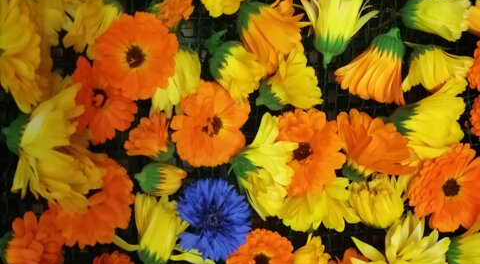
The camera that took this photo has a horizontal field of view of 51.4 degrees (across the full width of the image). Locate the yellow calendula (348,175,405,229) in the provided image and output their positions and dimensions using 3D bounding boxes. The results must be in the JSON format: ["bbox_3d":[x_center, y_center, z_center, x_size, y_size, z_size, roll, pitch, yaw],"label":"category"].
[{"bbox_3d":[0.082,0.042,0.303,0.031,0.028,0.028,-7,126,0],"label":"yellow calendula"}]

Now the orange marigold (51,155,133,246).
[{"bbox_3d":[-0.092,0.041,0.306,0.056,0.026,0.056,0,93,-6],"label":"orange marigold"}]

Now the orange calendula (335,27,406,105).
[{"bbox_3d":[0.077,-0.038,0.300,0.039,0.032,0.041,19,87,0],"label":"orange calendula"}]

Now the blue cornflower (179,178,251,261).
[{"bbox_3d":[-0.015,0.052,0.300,0.047,0.026,0.048,0,90,0],"label":"blue cornflower"}]

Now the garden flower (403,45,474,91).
[{"bbox_3d":[0.119,-0.039,0.305,0.039,0.029,0.029,-24,99,0],"label":"garden flower"}]

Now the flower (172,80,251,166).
[{"bbox_3d":[-0.018,-0.005,0.306,0.049,0.023,0.052,0,90,-3],"label":"flower"}]

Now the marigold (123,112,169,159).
[{"bbox_3d":[-0.058,0.002,0.308,0.027,0.023,0.025,41,90,-18],"label":"marigold"}]

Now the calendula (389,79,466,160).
[{"bbox_3d":[0.114,-0.008,0.307,0.047,0.041,0.043,15,86,-9],"label":"calendula"}]

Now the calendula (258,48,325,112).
[{"bbox_3d":[0.031,-0.033,0.309,0.038,0.037,0.040,-25,86,-3],"label":"calendula"}]

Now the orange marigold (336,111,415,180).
[{"bbox_3d":[0.084,0.008,0.305,0.054,0.044,0.034,37,111,3],"label":"orange marigold"}]

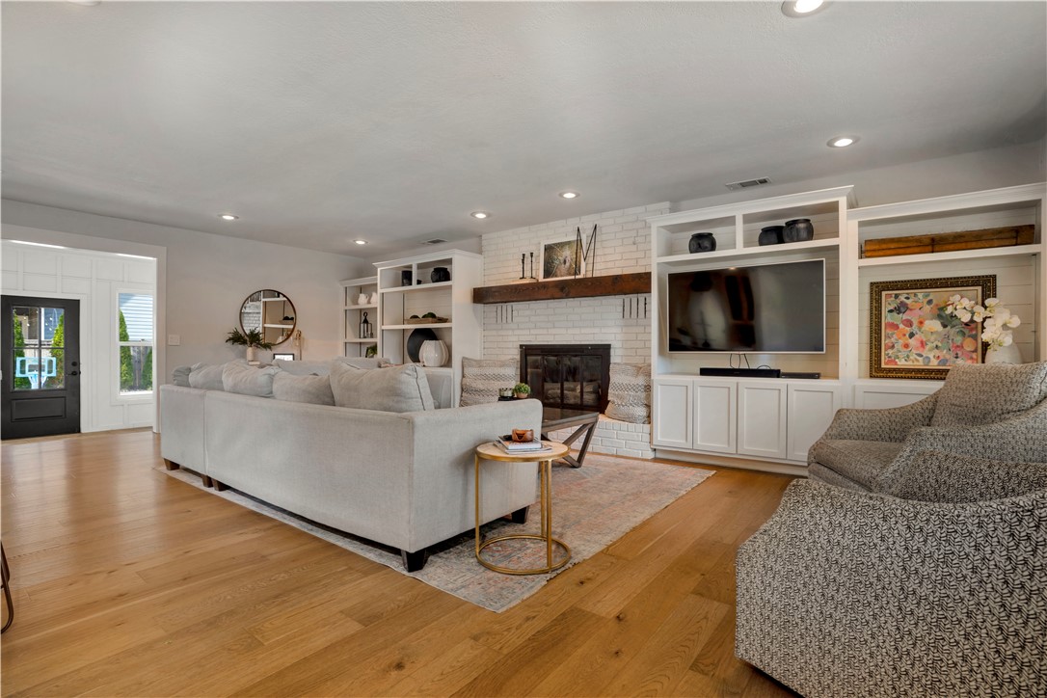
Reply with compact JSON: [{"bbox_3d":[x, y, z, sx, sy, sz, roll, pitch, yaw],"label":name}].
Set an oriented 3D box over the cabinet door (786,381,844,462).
[{"bbox_3d":[2.349,0.614,3.760,0.370,0.650,0.022,0,0,35],"label":"cabinet door"}]

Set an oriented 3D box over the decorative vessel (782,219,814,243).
[{"bbox_3d":[2.342,-0.985,3.965,0.228,0.205,0.228,0,0,35],"label":"decorative vessel"}]

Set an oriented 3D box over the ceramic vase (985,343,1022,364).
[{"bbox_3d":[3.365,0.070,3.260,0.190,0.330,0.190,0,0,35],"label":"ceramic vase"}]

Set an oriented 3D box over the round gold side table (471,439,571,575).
[{"bbox_3d":[-0.004,0.770,2.346,0.470,0.540,0.470,0,0,0],"label":"round gold side table"}]

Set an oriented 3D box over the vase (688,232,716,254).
[{"bbox_3d":[1.700,-0.995,4.415,0.245,0.190,0.245,0,0,35],"label":"vase"}]

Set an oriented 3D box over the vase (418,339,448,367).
[{"bbox_3d":[-1.233,0.060,6.460,0.400,0.355,0.400,0,0,0],"label":"vase"}]

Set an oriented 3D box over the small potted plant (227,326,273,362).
[{"bbox_3d":[-3.673,-0.058,6.253,0.400,0.480,0.530,0,0,38],"label":"small potted plant"}]

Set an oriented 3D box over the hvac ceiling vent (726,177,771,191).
[{"bbox_3d":[2.056,-1.507,4.246,0.352,0.020,0.150,0,0,35],"label":"hvac ceiling vent"}]

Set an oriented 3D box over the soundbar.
[{"bbox_3d":[1.929,0.213,4.153,0.650,0.068,0.100,0,0,35],"label":"soundbar"}]

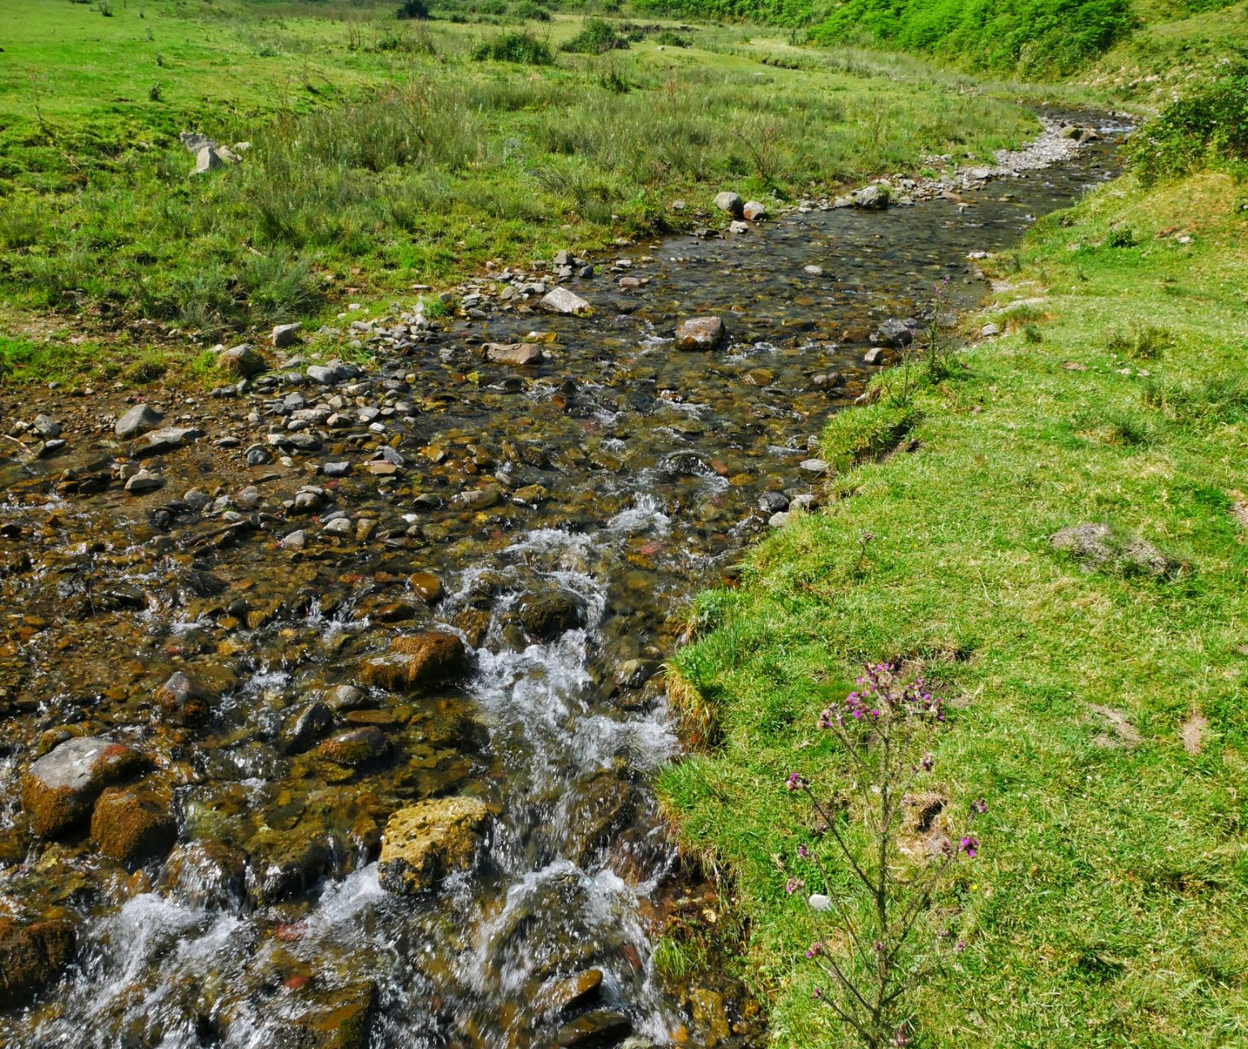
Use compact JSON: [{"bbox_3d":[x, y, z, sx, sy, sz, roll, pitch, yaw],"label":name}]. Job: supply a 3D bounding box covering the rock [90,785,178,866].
[{"bbox_3d":[-1.199,0.732,2.820,0.193,0.204,0.183,-13,28,-25],"label":"rock"}]

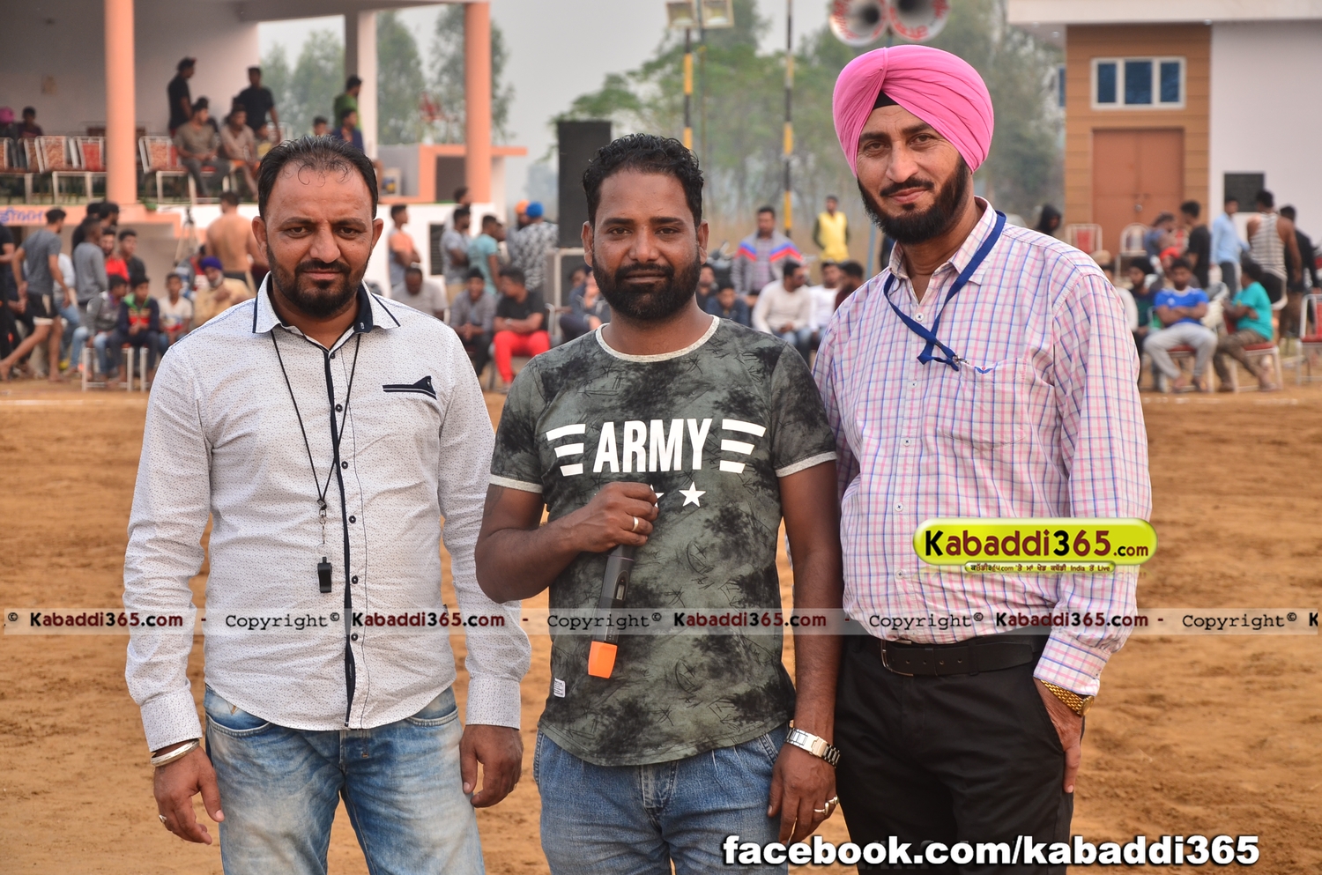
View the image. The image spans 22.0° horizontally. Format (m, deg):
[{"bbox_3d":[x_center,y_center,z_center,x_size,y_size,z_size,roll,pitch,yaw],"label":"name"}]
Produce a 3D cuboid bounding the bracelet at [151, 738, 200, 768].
[{"bbox_3d":[-0.665,0.431,4.670,0.069,0.011,0.066,-20,10,0],"label":"bracelet"}]

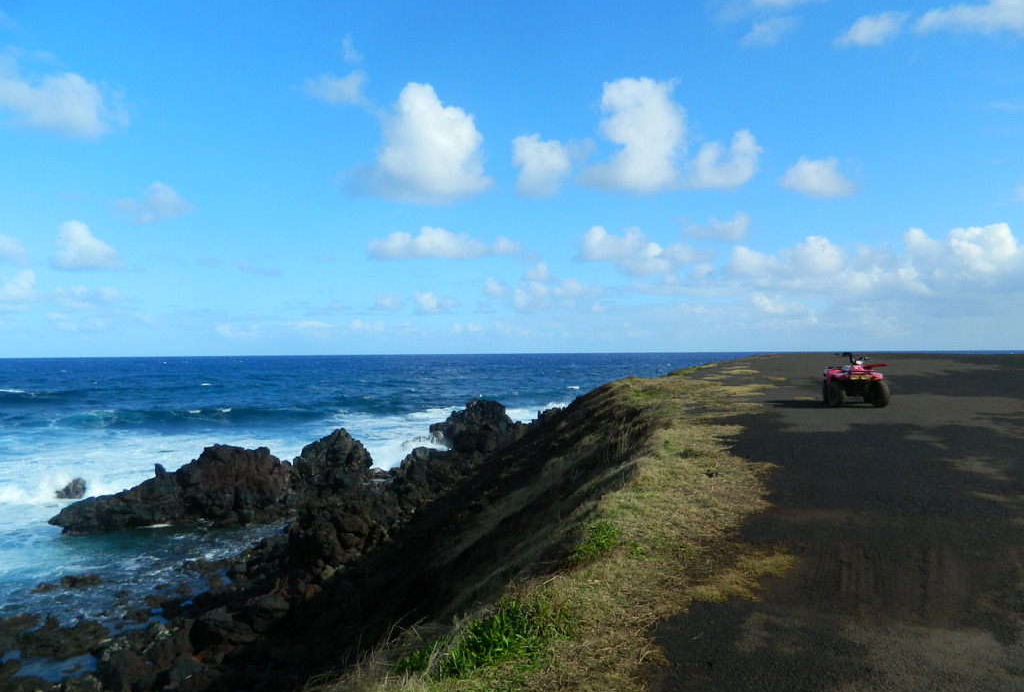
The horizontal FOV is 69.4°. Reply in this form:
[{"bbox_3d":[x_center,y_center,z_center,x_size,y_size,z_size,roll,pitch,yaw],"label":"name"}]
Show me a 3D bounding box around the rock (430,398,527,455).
[{"bbox_3d":[-1.631,3.919,36.000,4.700,2.750,3.800,0,-1,-3],"label":"rock"}]

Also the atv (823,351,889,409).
[{"bbox_3d":[7.060,0.680,15.250,1.130,1.120,1.900,-1,-1,16],"label":"atv"}]

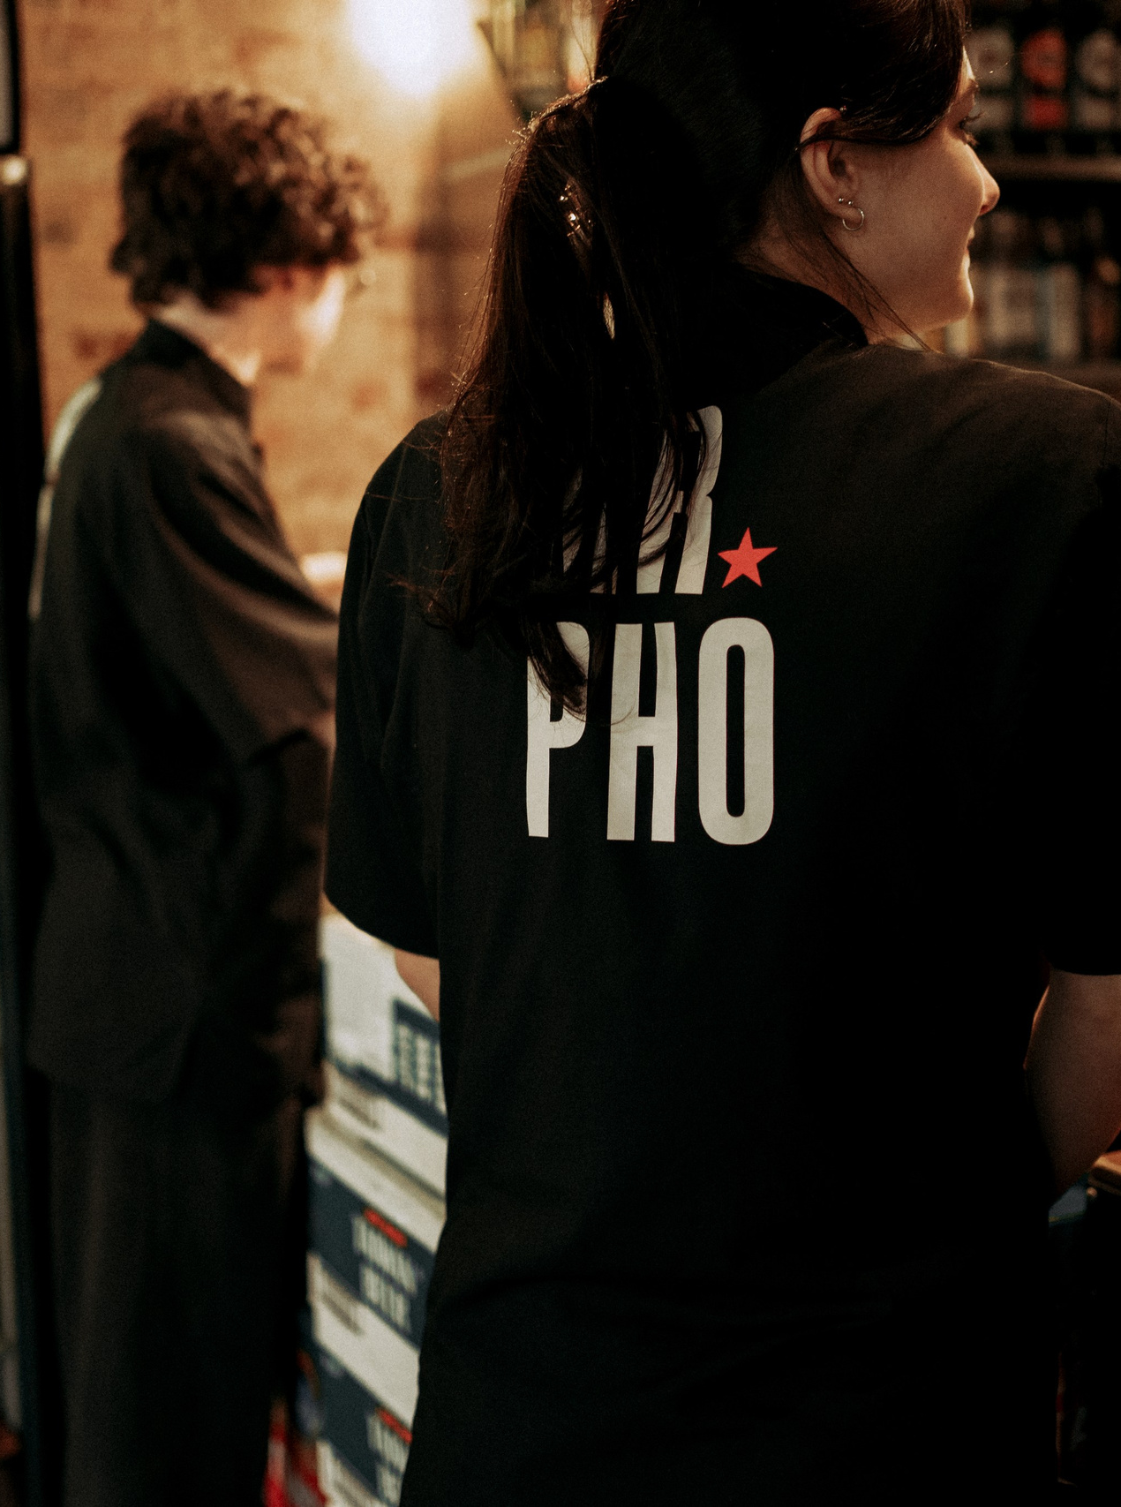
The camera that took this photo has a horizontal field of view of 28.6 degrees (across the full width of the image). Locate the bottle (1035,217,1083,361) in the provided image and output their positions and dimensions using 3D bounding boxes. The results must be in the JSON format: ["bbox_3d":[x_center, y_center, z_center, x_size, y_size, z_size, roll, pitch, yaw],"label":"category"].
[{"bbox_3d":[0.874,-0.810,3.850,0.080,0.260,0.080,-1,9,0],"label":"bottle"}]

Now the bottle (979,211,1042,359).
[{"bbox_3d":[0.779,-0.812,3.810,0.092,0.260,0.092,-1,9,0],"label":"bottle"}]

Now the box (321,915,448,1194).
[{"bbox_3d":[-0.014,0.241,1.825,0.250,0.177,0.340,-6,11,-29],"label":"box"}]

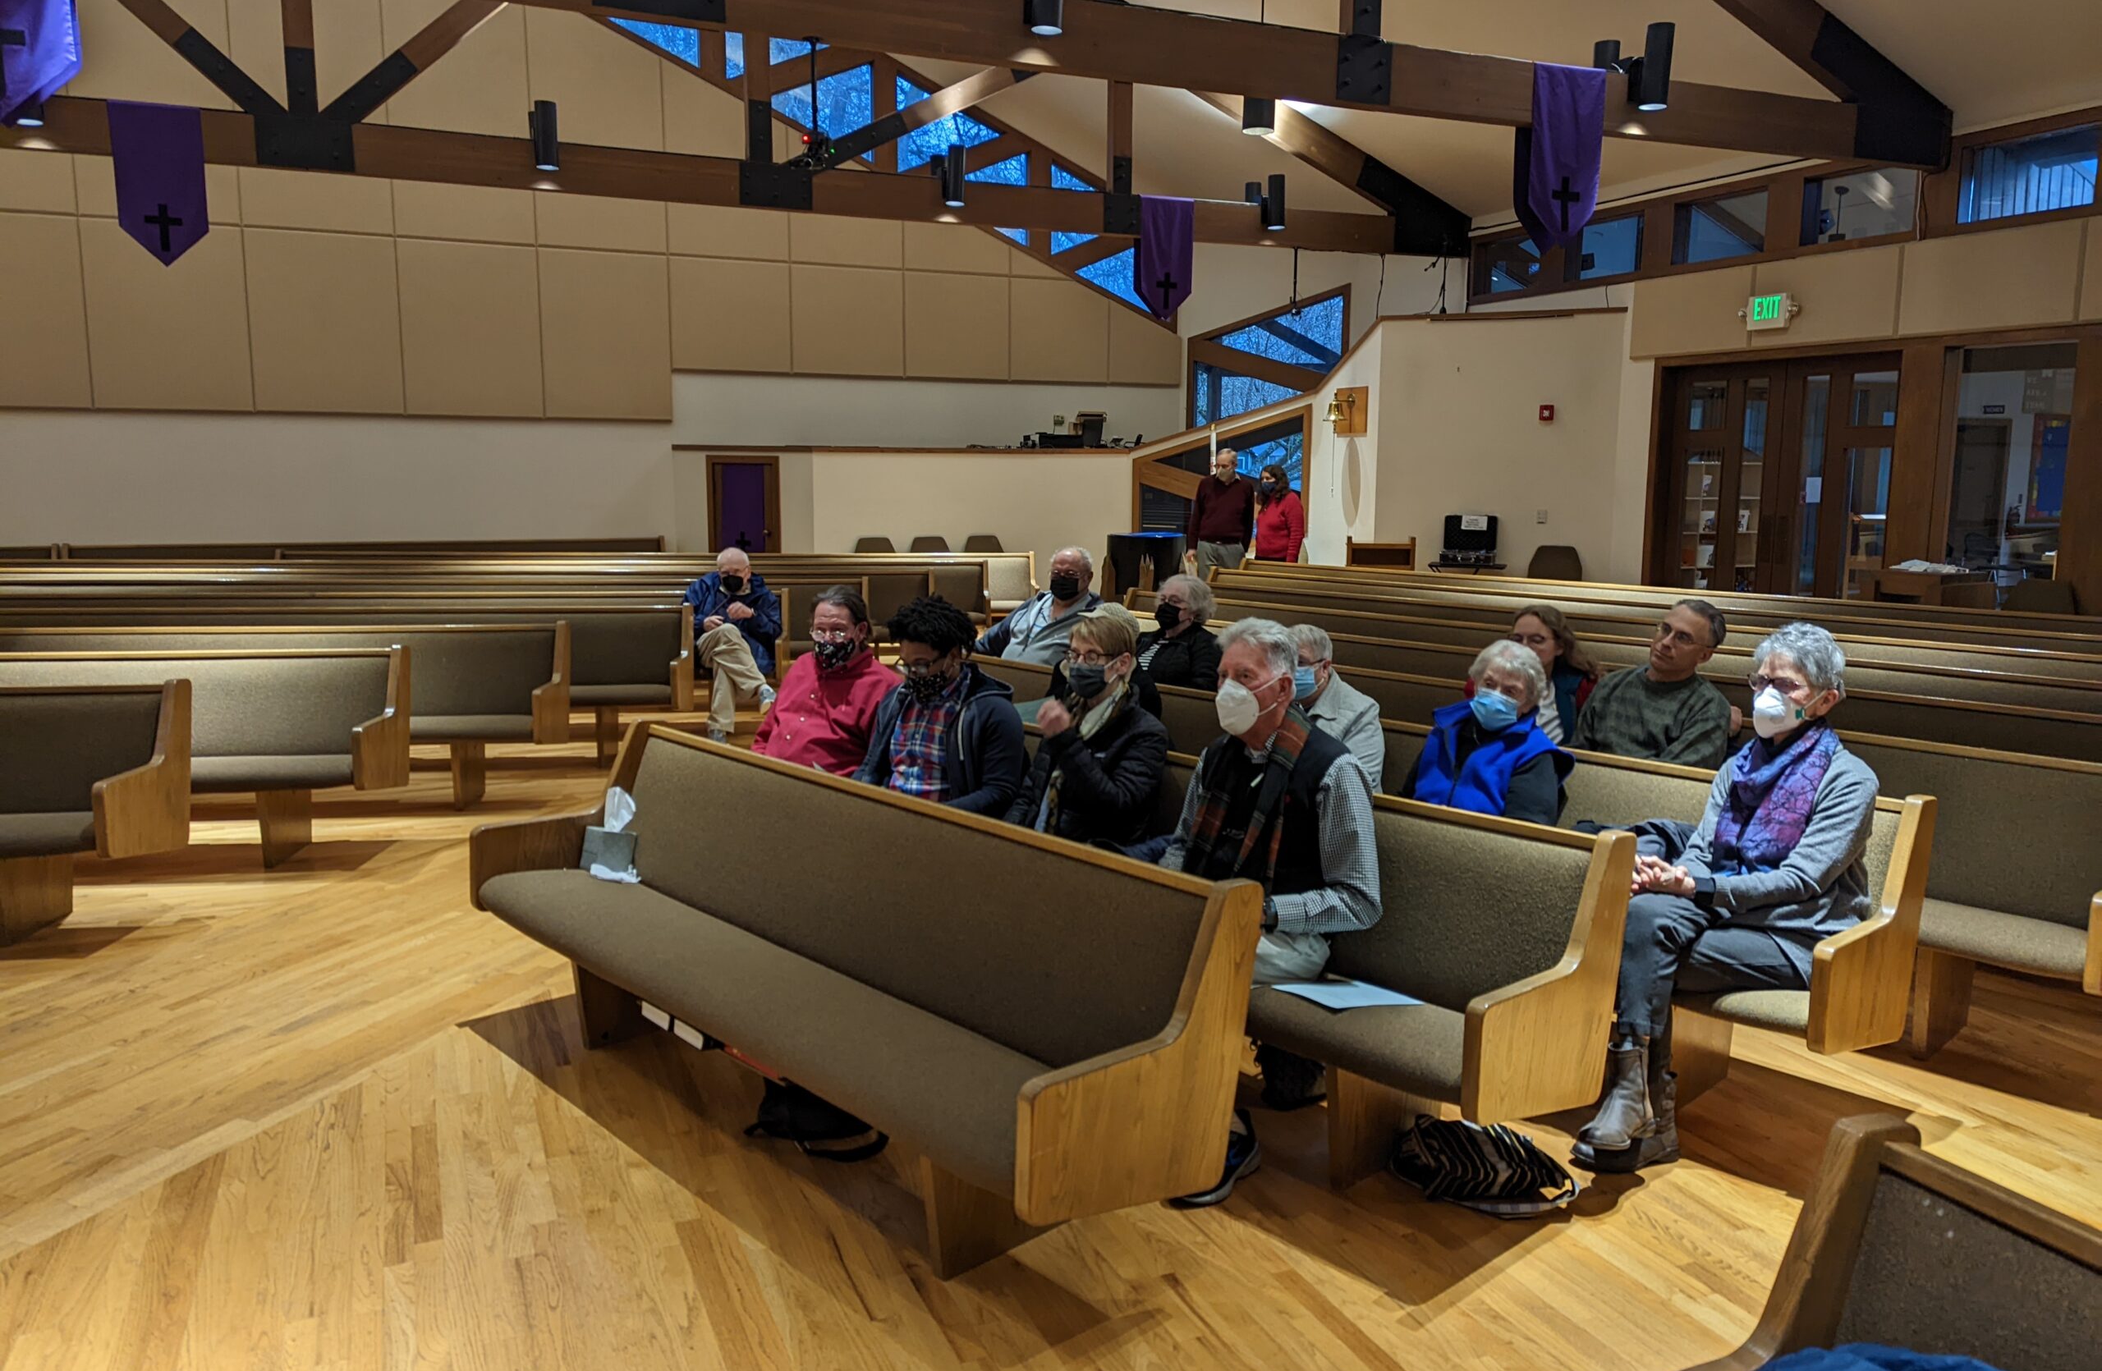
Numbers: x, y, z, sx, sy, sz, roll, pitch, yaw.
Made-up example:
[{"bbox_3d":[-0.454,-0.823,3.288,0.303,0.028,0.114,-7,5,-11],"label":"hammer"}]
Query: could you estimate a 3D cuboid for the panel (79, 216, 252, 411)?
[{"bbox_3d":[-7.981,-3.334,13.209,1.273,1.646,0.050,-4,9,-25],"label":"panel"}]

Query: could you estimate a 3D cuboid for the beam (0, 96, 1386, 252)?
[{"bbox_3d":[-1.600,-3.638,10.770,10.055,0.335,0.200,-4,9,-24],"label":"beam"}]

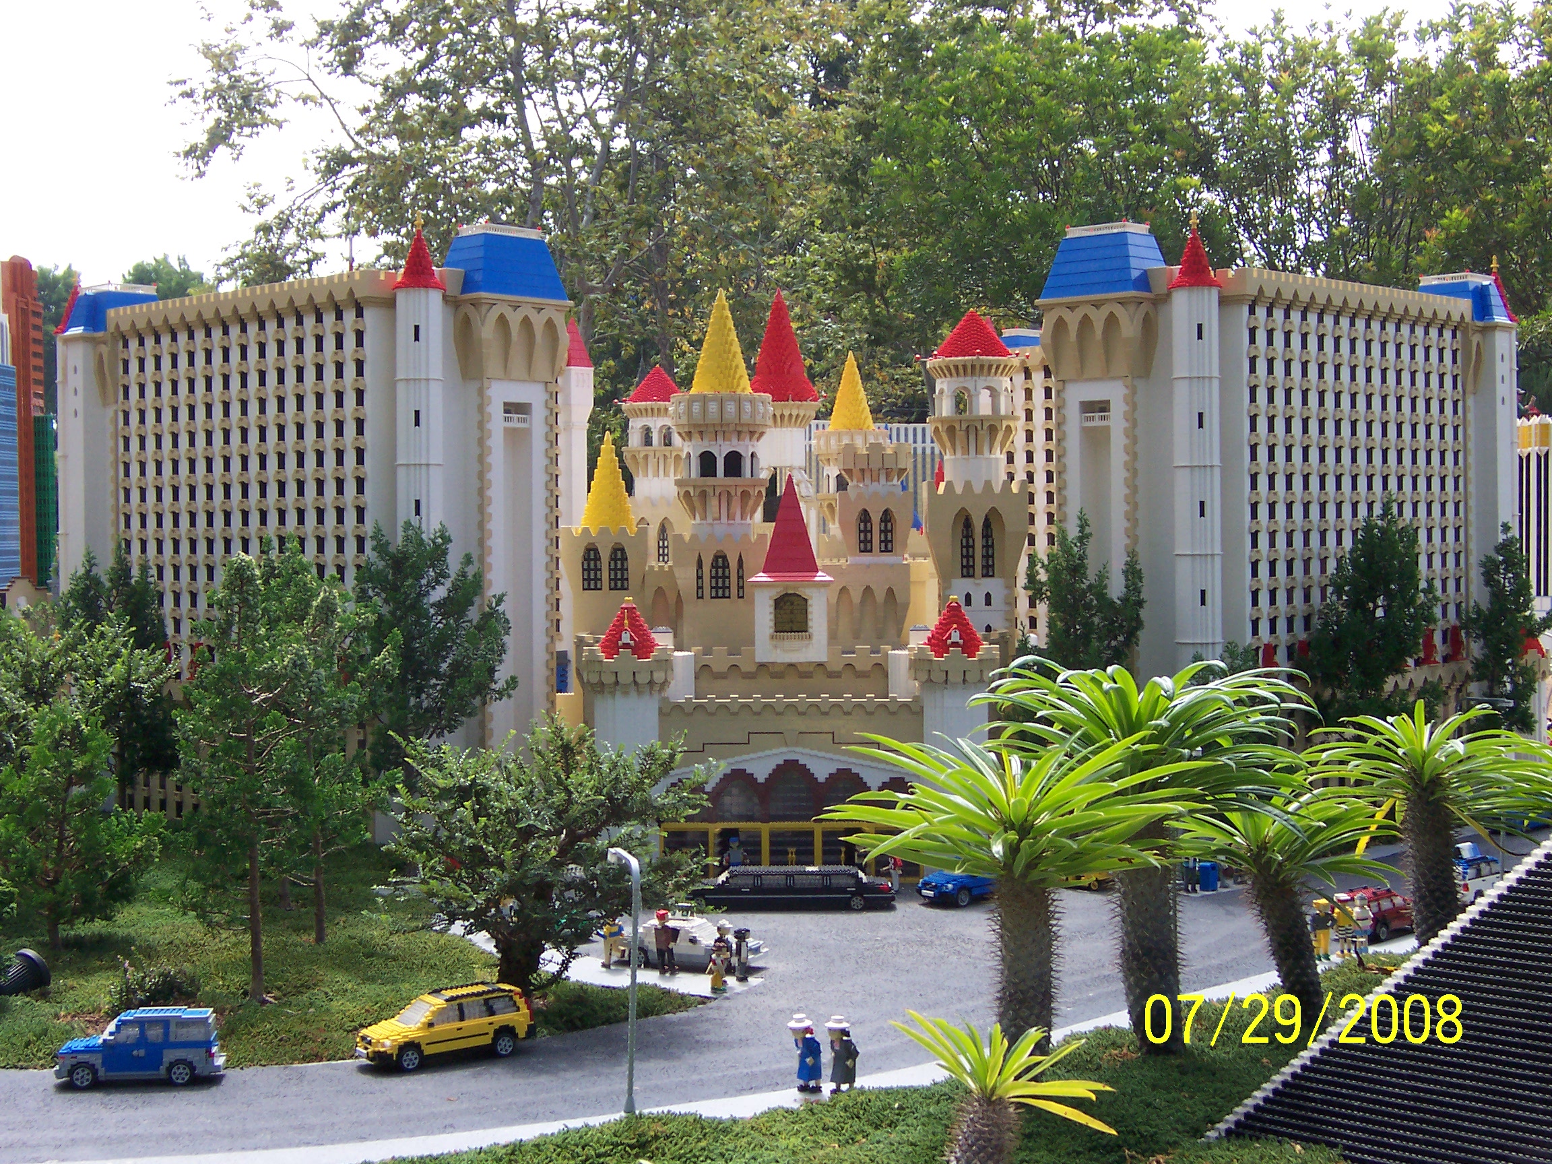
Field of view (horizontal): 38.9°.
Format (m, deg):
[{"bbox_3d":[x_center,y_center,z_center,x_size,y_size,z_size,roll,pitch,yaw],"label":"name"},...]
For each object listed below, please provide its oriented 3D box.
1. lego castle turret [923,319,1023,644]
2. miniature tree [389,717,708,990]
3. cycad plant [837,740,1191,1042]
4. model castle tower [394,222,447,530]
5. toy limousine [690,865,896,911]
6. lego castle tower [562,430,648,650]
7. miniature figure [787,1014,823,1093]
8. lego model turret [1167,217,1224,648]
[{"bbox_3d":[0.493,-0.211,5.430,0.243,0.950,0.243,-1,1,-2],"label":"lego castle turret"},{"bbox_3d":[-0.348,0.418,3.420,0.470,0.420,0.450,-1,1,0],"label":"miniature tree"},{"bbox_3d":[0.329,0.427,3.030,0.505,0.438,0.460,-1,1,2],"label":"cycad plant"},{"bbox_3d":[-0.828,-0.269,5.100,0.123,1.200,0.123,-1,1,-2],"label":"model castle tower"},{"bbox_3d":[0.030,0.609,4.385,0.412,0.075,0.100,-1,1,1],"label":"toy limousine"},{"bbox_3d":[-0.406,-0.095,5.280,0.203,0.542,0.200,-1,1,2],"label":"lego castle tower"},{"bbox_3d":[0.039,0.607,2.830,0.036,0.100,0.040,-2,2,-44],"label":"miniature figure"},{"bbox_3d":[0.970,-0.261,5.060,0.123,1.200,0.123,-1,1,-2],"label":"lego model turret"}]

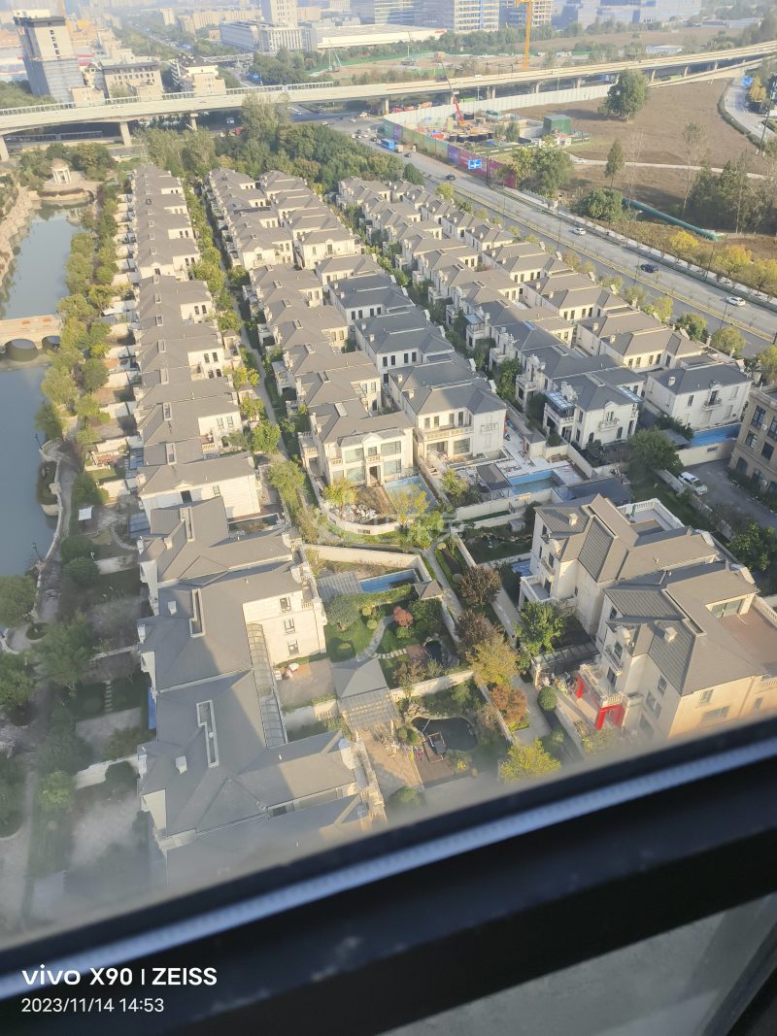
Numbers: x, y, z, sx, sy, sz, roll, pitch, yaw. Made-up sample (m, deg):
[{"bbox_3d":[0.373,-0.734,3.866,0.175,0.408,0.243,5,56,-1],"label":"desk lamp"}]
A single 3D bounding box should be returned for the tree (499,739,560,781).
[{"bbox_3d":[14.530,25.700,70.580,5.400,4.600,5.400,-2,38,1],"label":"tree"}]

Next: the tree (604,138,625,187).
[{"bbox_3d":[85.830,-135.400,262.620,6.300,16.700,6.300,-12,39,-11],"label":"tree"}]

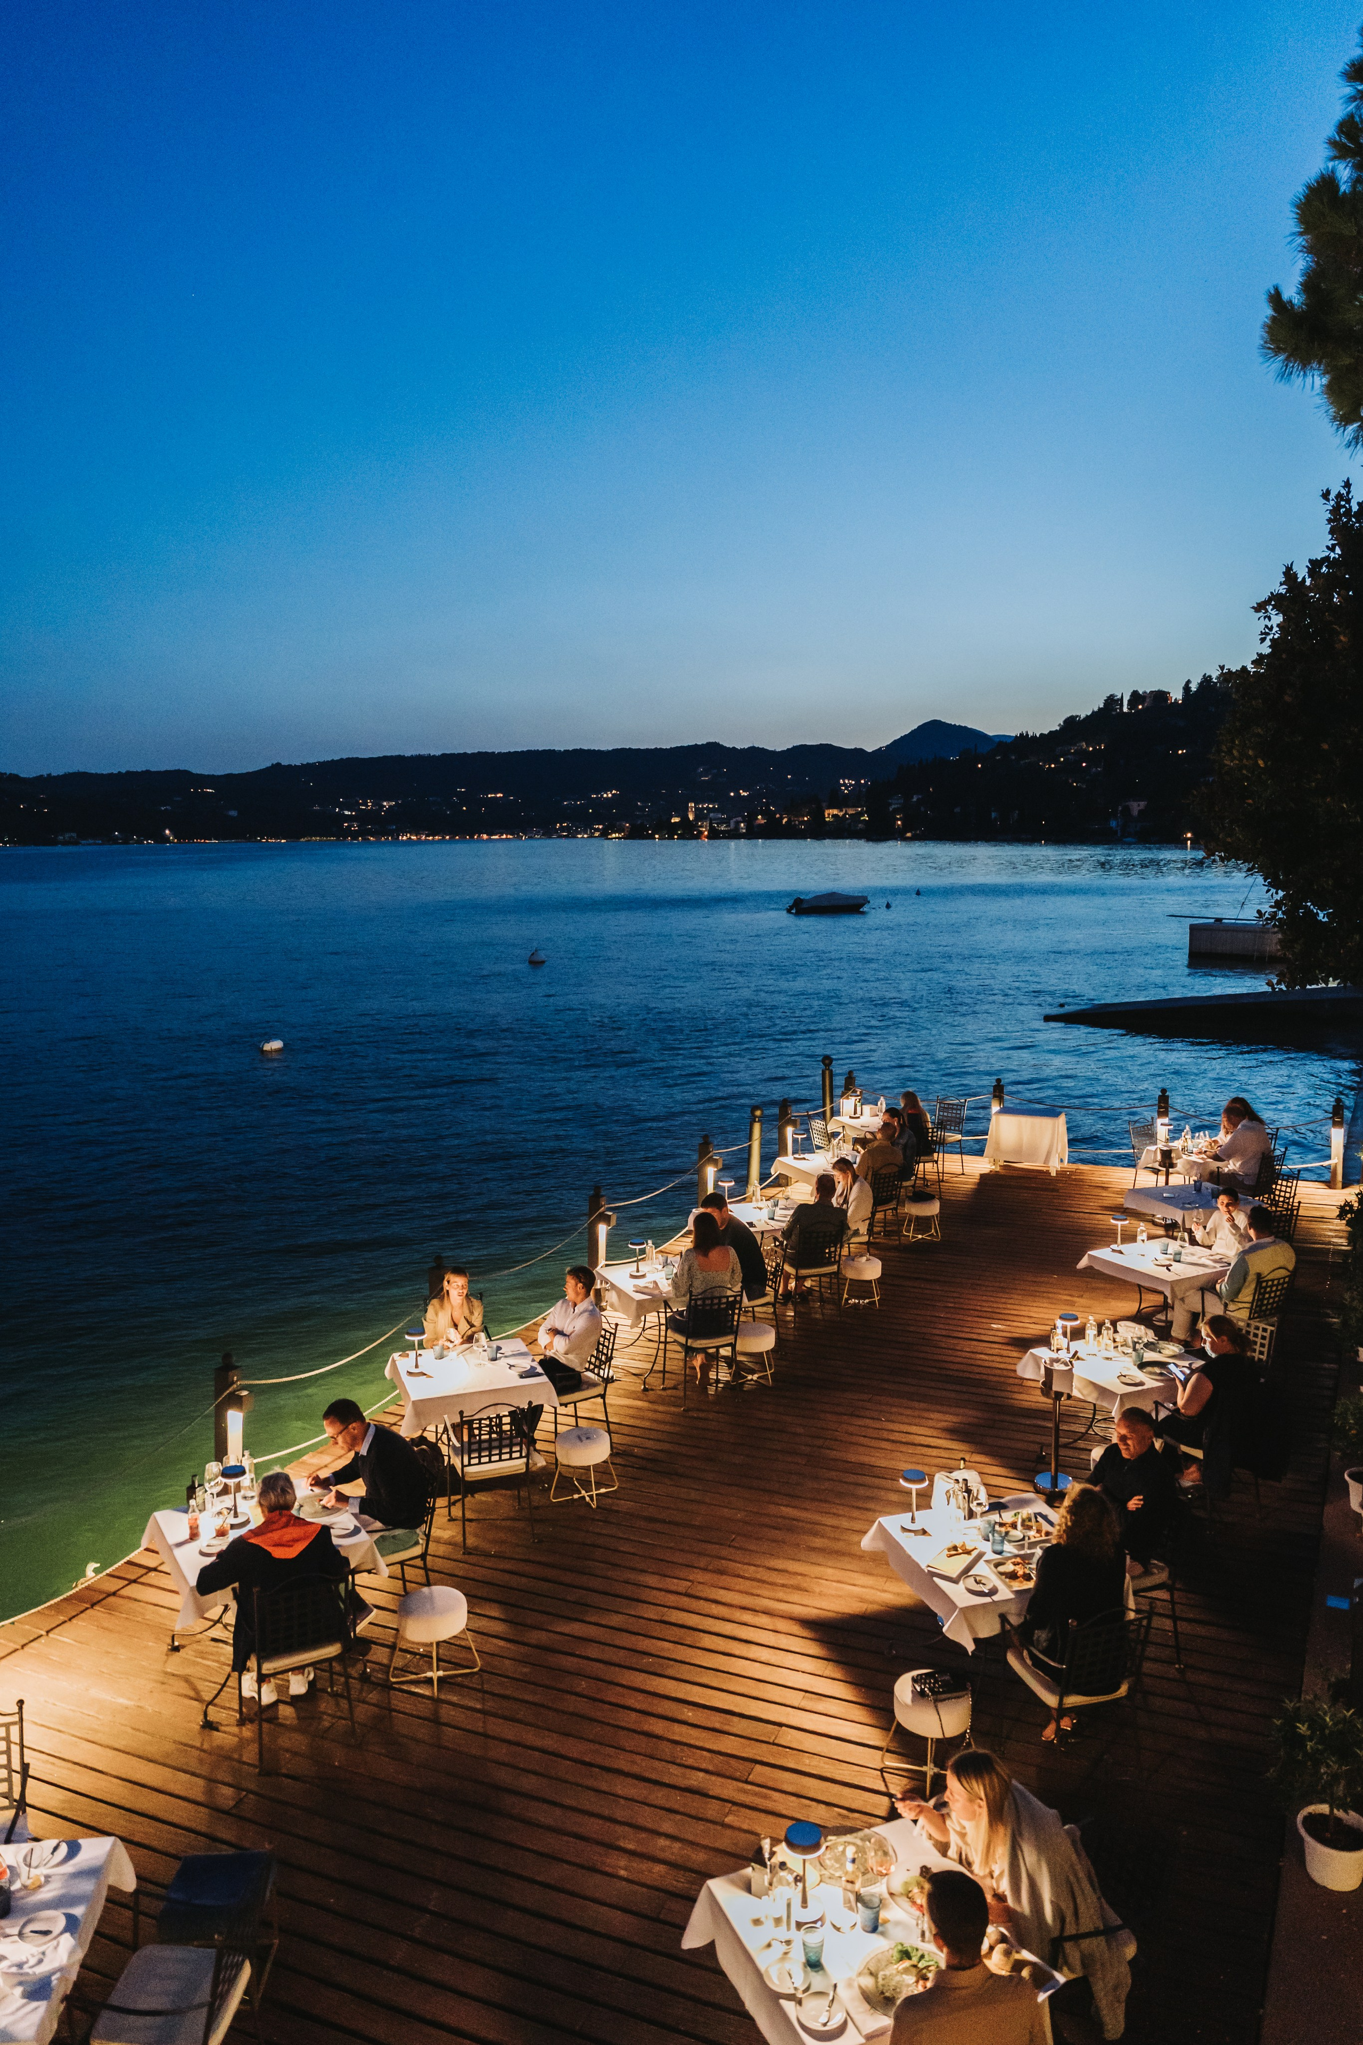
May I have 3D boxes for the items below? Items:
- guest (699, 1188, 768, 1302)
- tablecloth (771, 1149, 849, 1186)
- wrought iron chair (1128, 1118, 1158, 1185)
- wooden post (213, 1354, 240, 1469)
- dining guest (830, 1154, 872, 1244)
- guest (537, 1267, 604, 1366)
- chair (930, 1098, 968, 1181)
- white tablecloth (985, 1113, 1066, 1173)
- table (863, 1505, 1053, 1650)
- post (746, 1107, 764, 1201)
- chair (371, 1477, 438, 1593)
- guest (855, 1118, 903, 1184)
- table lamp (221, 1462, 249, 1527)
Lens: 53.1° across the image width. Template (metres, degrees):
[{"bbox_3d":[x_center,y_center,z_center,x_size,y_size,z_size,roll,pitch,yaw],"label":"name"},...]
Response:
[{"bbox_3d":[0.410,1.990,10.897,0.750,1.320,0.520,-4,9,-25],"label":"guest"},{"bbox_3d":[1.617,1.621,14.604,0.880,0.240,0.880,-3,8,-23],"label":"tablecloth"},{"bbox_3d":[5.370,1.538,15.377,0.470,0.870,0.500,-5,9,-34],"label":"wrought iron chair"},{"bbox_3d":[-2.750,2.480,8.259,0.125,1.060,0.125,4,9,30],"label":"wooden post"},{"bbox_3d":[1.360,1.916,13.027,0.780,1.220,0.500,-4,9,-25],"label":"dining guest"},{"bbox_3d":[-0.842,2.213,8.886,0.700,1.280,0.520,-5,9,-34],"label":"guest"},{"bbox_3d":[3.200,1.407,16.672,0.500,0.920,0.520,-8,11,-44],"label":"chair"},{"bbox_3d":[4.430,1.529,17.527,0.930,0.750,0.580,3,8,18],"label":"white tablecloth"},{"bbox_3d":[1.650,3.093,7.127,0.980,0.760,0.970,-3,8,-18],"label":"table"},{"bbox_3d":[0.820,1.487,15.340,0.140,1.120,0.140,0,8,0],"label":"post"},{"bbox_3d":[-1.542,2.673,7.025,0.500,0.870,0.470,-4,9,-29],"label":"chair"},{"bbox_3d":[1.880,1.619,13.663,0.520,1.310,0.750,-4,9,-28],"label":"guest"},{"bbox_3d":[-2.145,2.270,6.537,0.127,0.280,0.127,0,8,0],"label":"table lamp"}]

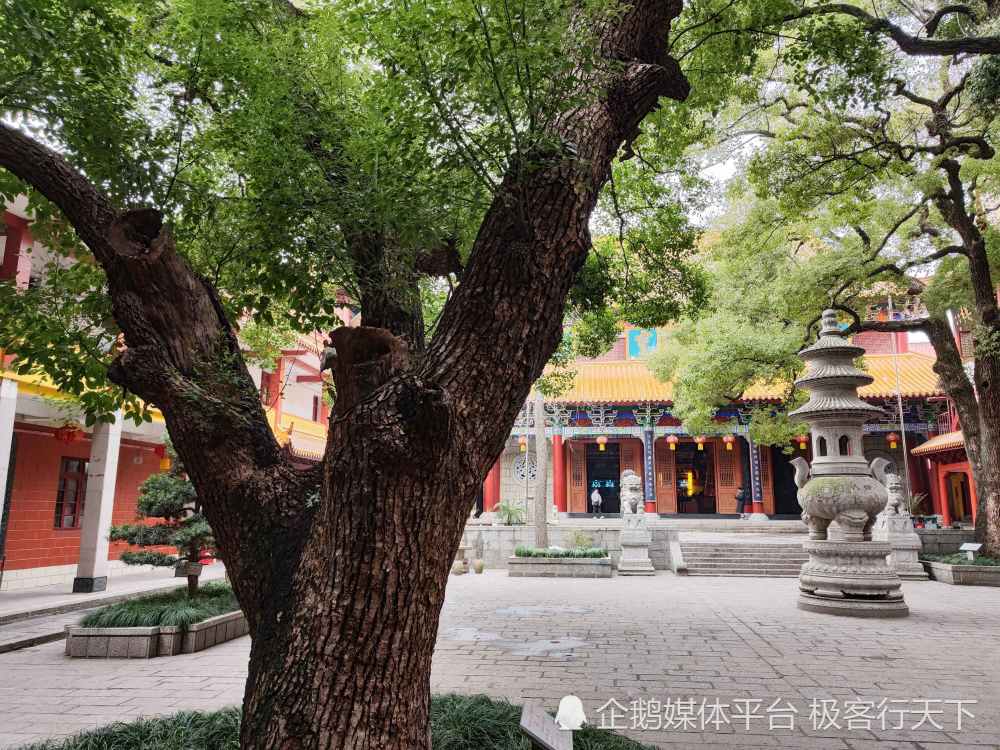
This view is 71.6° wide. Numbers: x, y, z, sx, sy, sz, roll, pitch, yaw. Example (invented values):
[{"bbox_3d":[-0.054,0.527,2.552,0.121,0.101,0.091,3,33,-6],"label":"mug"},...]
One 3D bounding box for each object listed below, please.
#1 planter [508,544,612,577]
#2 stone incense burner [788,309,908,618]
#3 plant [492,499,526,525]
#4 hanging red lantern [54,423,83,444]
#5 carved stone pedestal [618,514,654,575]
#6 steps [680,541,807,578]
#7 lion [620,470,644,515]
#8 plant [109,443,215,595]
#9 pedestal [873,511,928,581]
[{"bbox_3d":[1.870,5.624,20.796,2.912,0.690,2.050,-1,-11,9],"label":"planter"},{"bbox_3d":[6.928,1.611,14.199,1.946,6.159,1.946,-1,-11,9],"label":"stone incense burner"},{"bbox_3d":[0.328,4.756,23.948,1.080,0.966,1.050,-1,-11,9],"label":"plant"},{"bbox_3d":[-8.515,1.164,13.681,0.470,0.420,0.470,-1,-11,9],"label":"hanging red lantern"},{"bbox_3d":[4.212,5.257,21.649,1.080,1.756,1.350,-1,-11,9],"label":"carved stone pedestal"},{"bbox_3d":[7.983,5.572,20.807,4.786,0.860,1.580,-1,-11,9],"label":"steps"},{"bbox_3d":[4.198,3.717,21.946,0.771,1.378,1.000,0,-11,1],"label":"lion"},{"bbox_3d":[-5.761,2.524,12.381,2.200,2.713,1.900,5,-12,-24],"label":"plant"},{"bbox_3d":[11.613,5.052,20.370,1.080,1.756,1.350,-1,-11,9],"label":"pedestal"}]

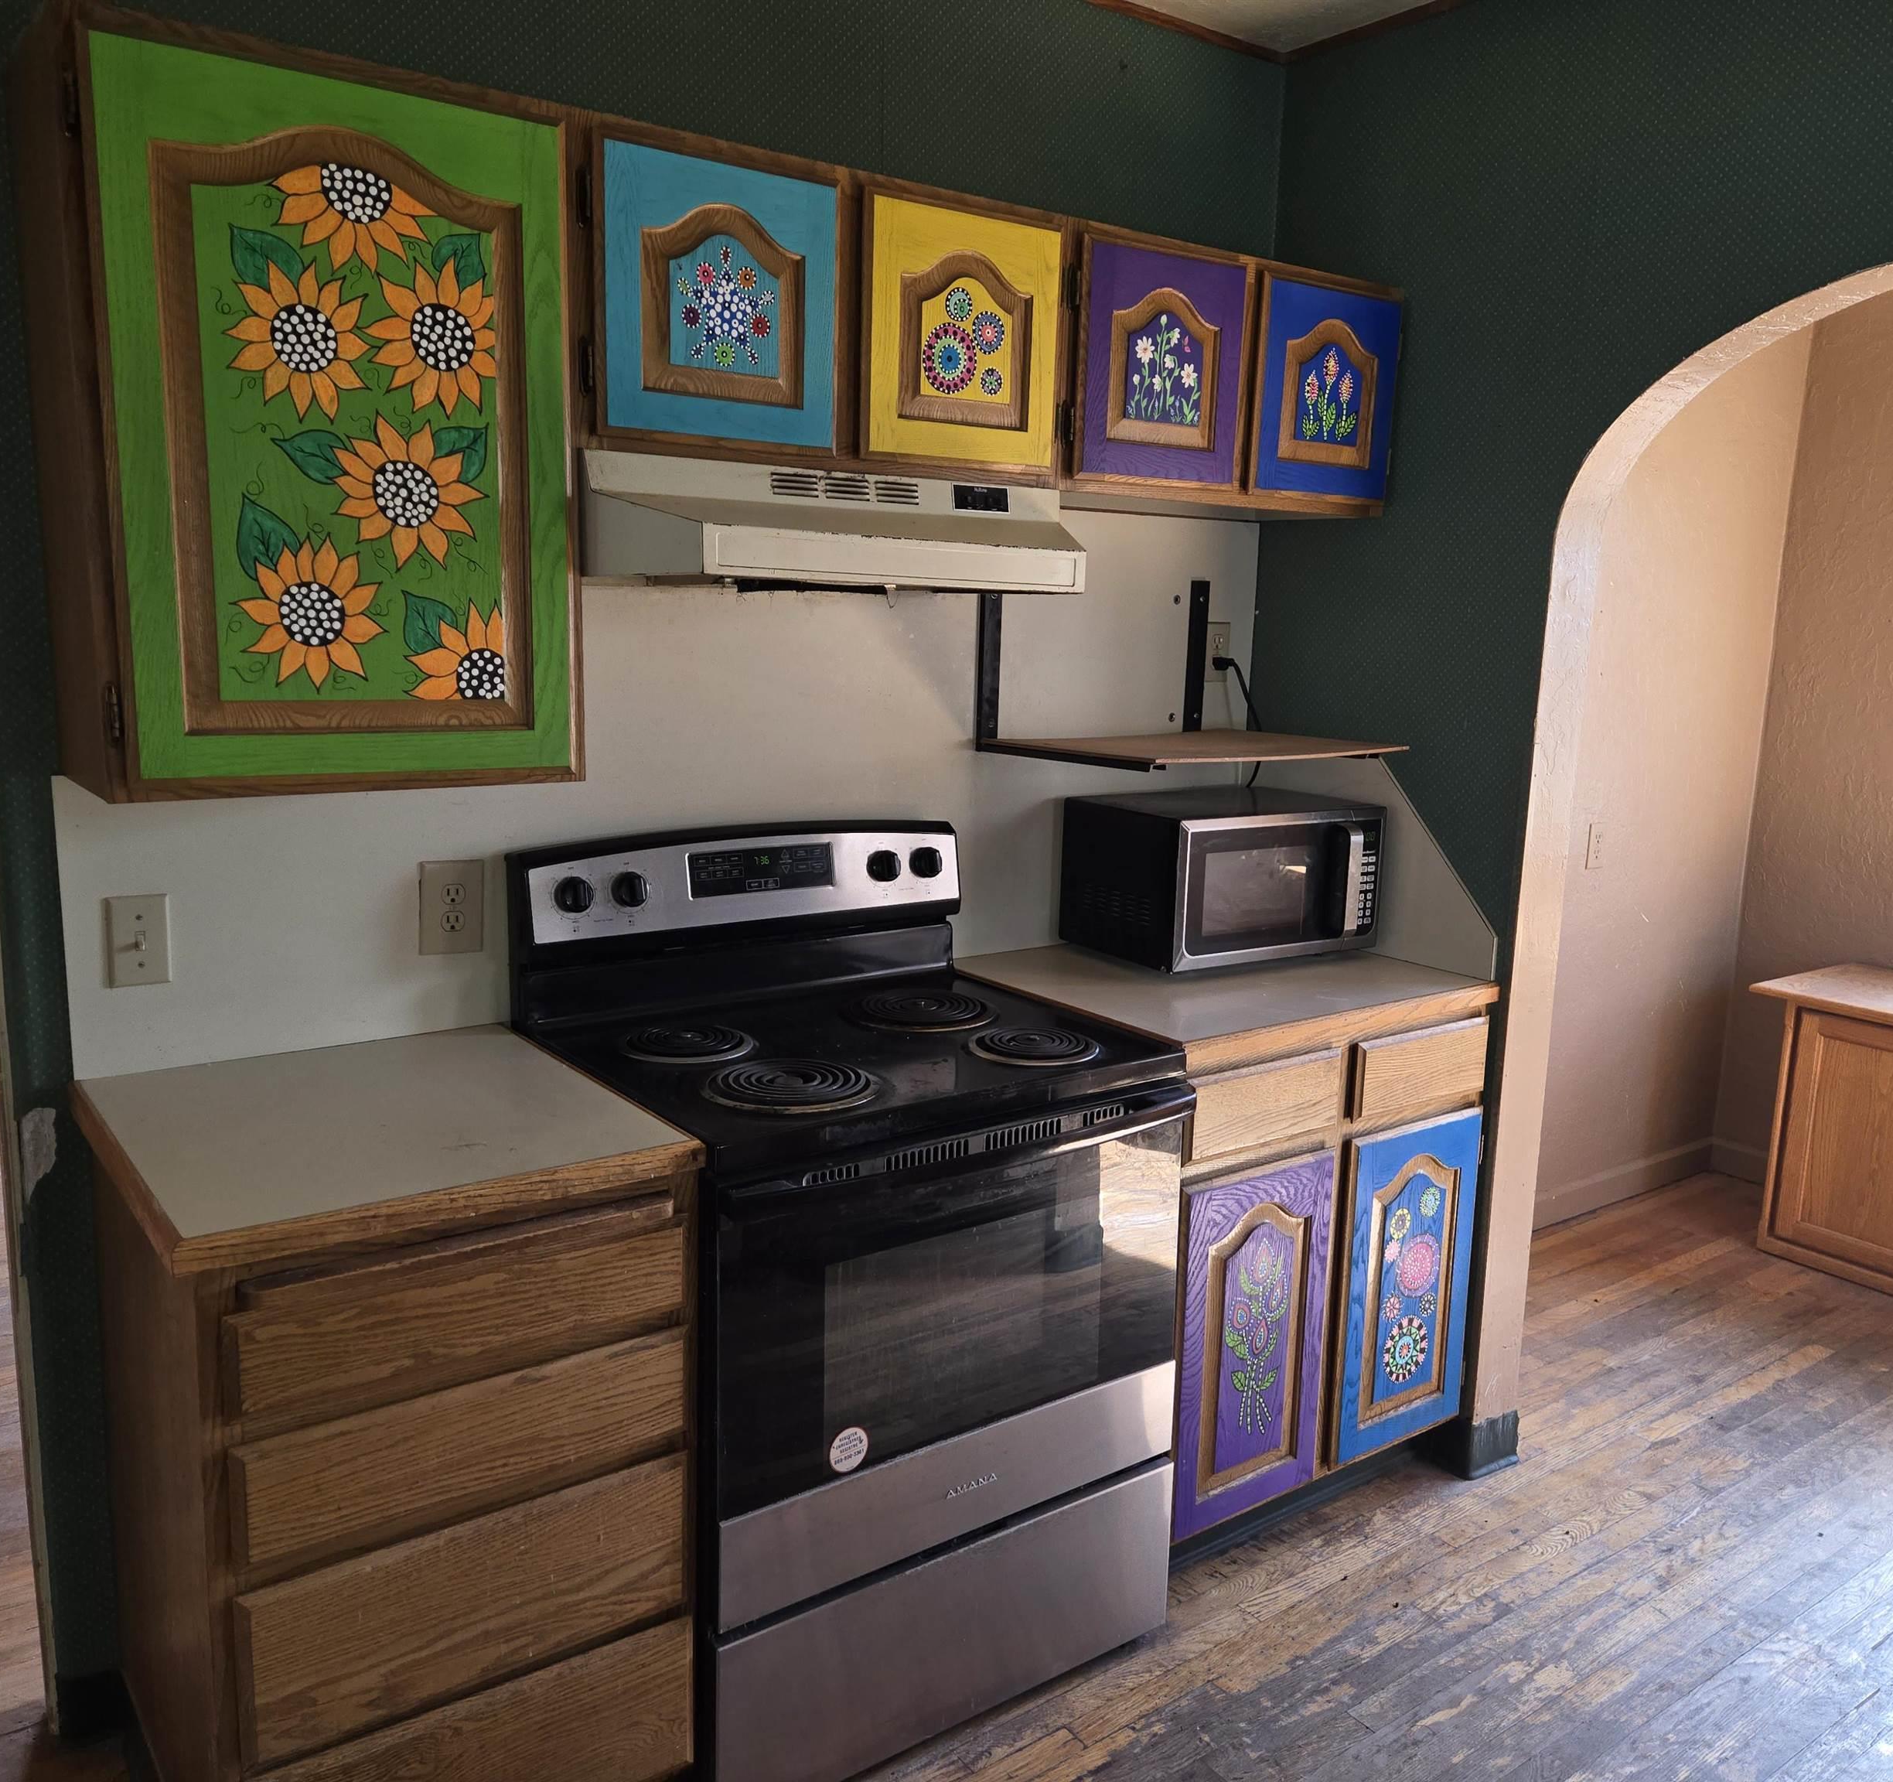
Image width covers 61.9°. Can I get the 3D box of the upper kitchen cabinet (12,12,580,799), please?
[{"bbox_3d":[-0.746,-0.528,1.874,0.536,0.796,0.331,-6,12,-36],"label":"upper kitchen cabinet"}]

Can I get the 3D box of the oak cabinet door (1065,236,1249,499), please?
[{"bbox_3d":[0.336,-0.812,2.458,0.341,0.349,0.022,-6,12,-36],"label":"oak cabinet door"}]

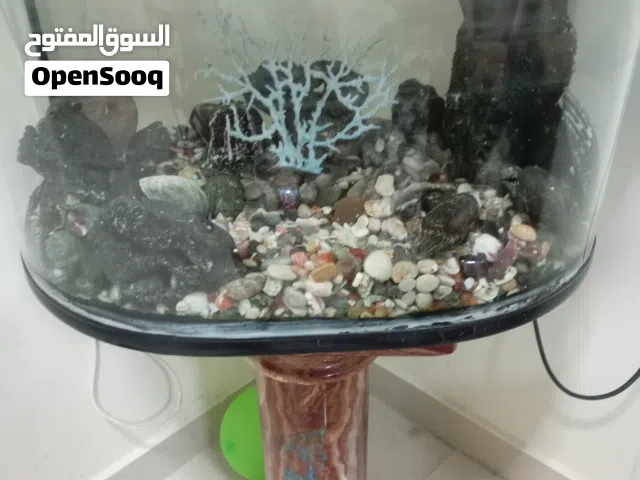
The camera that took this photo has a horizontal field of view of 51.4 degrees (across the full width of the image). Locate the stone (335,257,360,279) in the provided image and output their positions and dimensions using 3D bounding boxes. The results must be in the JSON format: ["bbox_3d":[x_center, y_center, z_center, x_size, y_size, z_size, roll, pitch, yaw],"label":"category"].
[{"bbox_3d":[0.030,0.030,0.710,0.026,0.022,0.022,0,28,0],"label":"stone"}]

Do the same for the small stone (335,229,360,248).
[{"bbox_3d":[0.030,-0.002,0.743,0.026,0.021,0.022,-1,31,0],"label":"small stone"}]

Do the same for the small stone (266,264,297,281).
[{"bbox_3d":[-0.040,0.034,0.694,0.031,0.015,0.022,-1,30,0],"label":"small stone"}]

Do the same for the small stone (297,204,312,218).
[{"bbox_3d":[-0.018,-0.034,0.790,0.018,0.015,0.016,0,28,0],"label":"small stone"}]

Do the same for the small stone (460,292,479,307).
[{"bbox_3d":[0.136,0.054,0.606,0.017,0.011,0.015,0,27,0],"label":"small stone"}]

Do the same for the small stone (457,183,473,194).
[{"bbox_3d":[0.166,-0.059,0.764,0.018,0.014,0.017,0,27,0],"label":"small stone"}]

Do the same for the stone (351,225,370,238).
[{"bbox_3d":[0.045,-0.009,0.743,0.021,0.014,0.019,-1,30,0],"label":"stone"}]

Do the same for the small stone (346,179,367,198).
[{"bbox_3d":[0.044,-0.061,0.801,0.023,0.023,0.024,-1,30,0],"label":"small stone"}]

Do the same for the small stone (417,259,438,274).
[{"bbox_3d":[0.108,0.027,0.670,0.022,0.013,0.019,0,27,0],"label":"small stone"}]

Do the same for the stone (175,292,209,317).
[{"bbox_3d":[-0.122,0.062,0.640,0.031,0.022,0.028,0,28,0],"label":"stone"}]

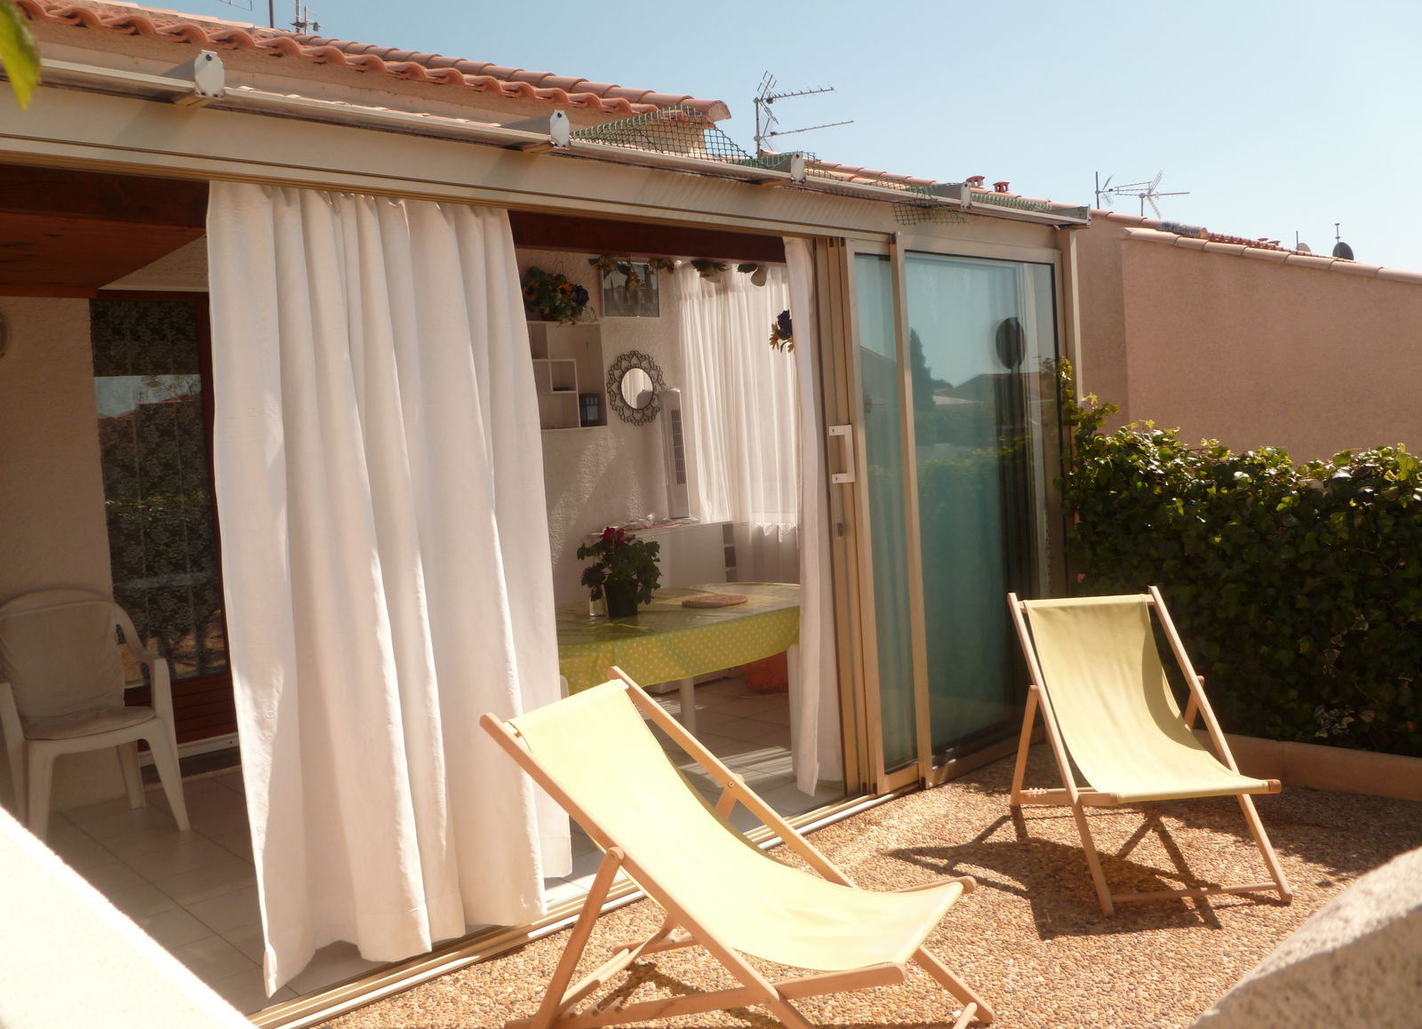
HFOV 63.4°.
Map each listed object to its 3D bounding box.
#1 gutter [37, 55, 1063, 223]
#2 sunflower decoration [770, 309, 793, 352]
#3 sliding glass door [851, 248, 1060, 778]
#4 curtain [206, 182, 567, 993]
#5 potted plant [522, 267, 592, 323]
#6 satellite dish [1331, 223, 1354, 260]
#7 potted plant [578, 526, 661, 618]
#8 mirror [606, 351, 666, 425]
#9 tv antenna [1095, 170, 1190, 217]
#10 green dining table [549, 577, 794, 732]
[{"bbox_3d":[0.054,-1.188,3.904,4.388,0.109,0.114,-6,4,-40],"label":"gutter"},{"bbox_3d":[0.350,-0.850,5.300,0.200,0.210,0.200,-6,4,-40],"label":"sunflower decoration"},{"bbox_3d":[1.131,-0.034,4.944,1.292,2.180,0.114,-6,4,-40],"label":"sliding glass door"},{"bbox_3d":[-0.905,0.170,3.444,1.015,2.188,0.256,-6,4,-40],"label":"curtain"},{"bbox_3d":[-0.906,-1.282,6.723,0.370,0.310,0.280,-6,4,-40],"label":"potted plant"},{"bbox_3d":[17.021,-7.320,31.000,0.650,1.000,0.400,-2,4,27],"label":"satellite dish"},{"bbox_3d":[-0.381,0.239,4.808,0.300,0.370,0.300,-4,3,0],"label":"potted plant"},{"bbox_3d":[-0.474,-0.795,7.222,0.460,0.470,0.030,-6,4,-40],"label":"mirror"},{"bbox_3d":[6.379,-4.720,17.000,1.380,0.720,0.550,-4,3,0],"label":"tv antenna"},{"bbox_3d":[-0.247,0.785,4.939,1.839,0.750,1.051,-6,4,-40],"label":"green dining table"}]

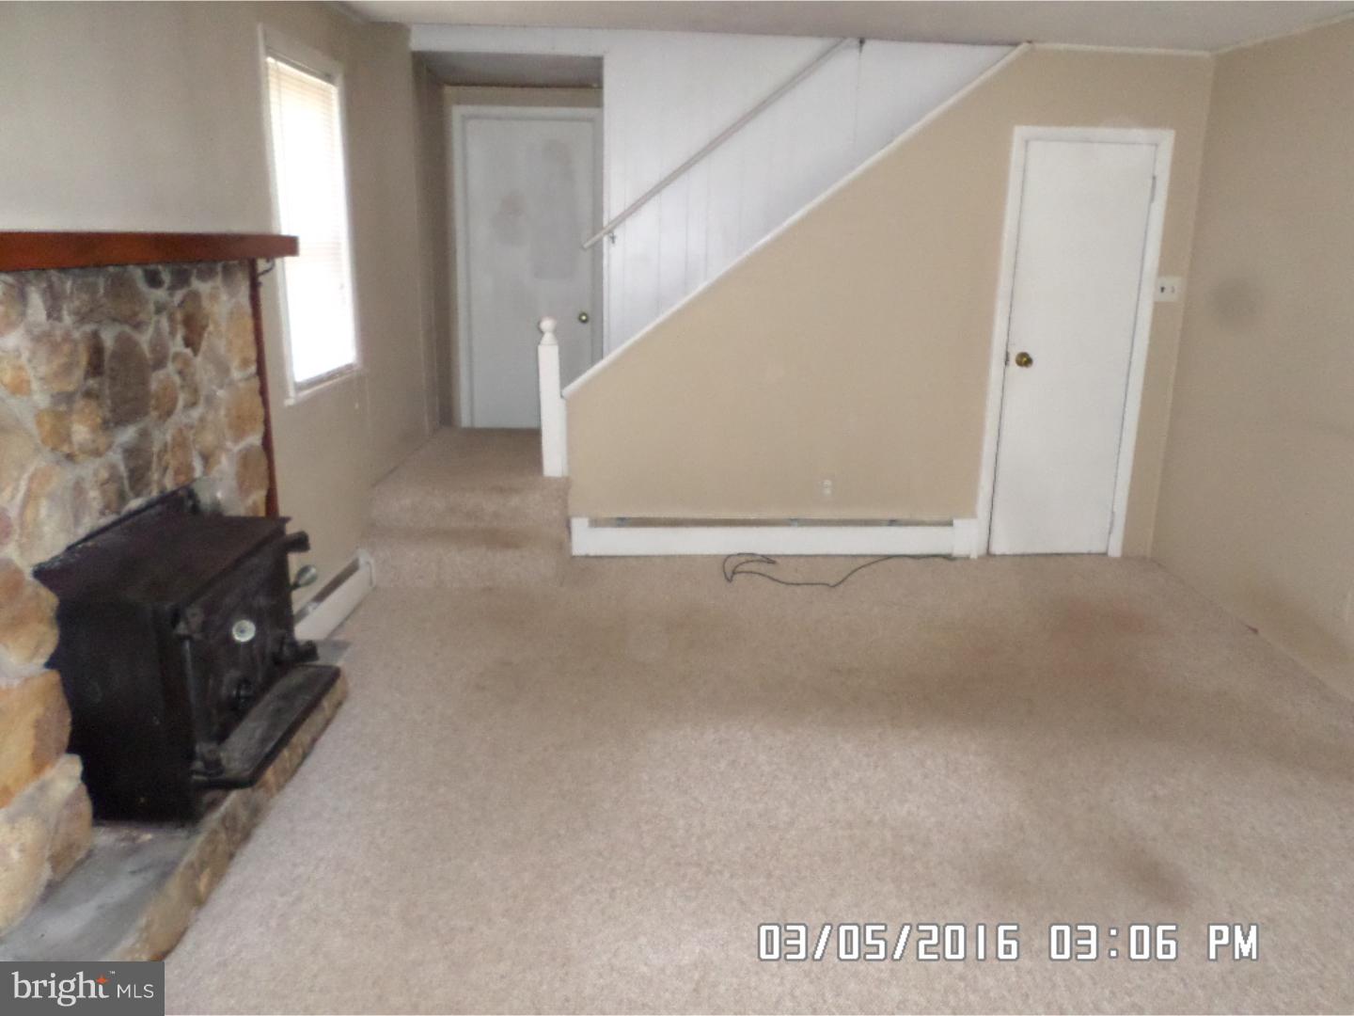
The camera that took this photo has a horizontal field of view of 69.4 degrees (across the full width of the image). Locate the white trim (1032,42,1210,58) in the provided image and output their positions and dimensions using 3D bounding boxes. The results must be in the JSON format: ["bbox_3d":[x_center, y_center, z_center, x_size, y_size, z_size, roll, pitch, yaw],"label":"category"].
[{"bbox_3d":[2.002,-2.061,4.408,0.827,0.030,0.025,2,14,-2],"label":"white trim"}]

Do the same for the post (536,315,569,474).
[{"bbox_3d":[-0.610,-0.545,4.824,0.100,0.780,0.095,0,15,-2],"label":"post"}]

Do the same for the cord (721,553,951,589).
[{"bbox_3d":[0.820,0.303,4.767,1.180,0.015,0.449,0,15,-2],"label":"cord"}]

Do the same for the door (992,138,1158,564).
[{"bbox_3d":[1.939,-0.740,4.850,0.627,2.015,0.050,0,14,-2],"label":"door"}]

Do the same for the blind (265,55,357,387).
[{"bbox_3d":[-1.470,-1.146,4.006,0.040,1.175,0.825,0,15,-2],"label":"blind"}]

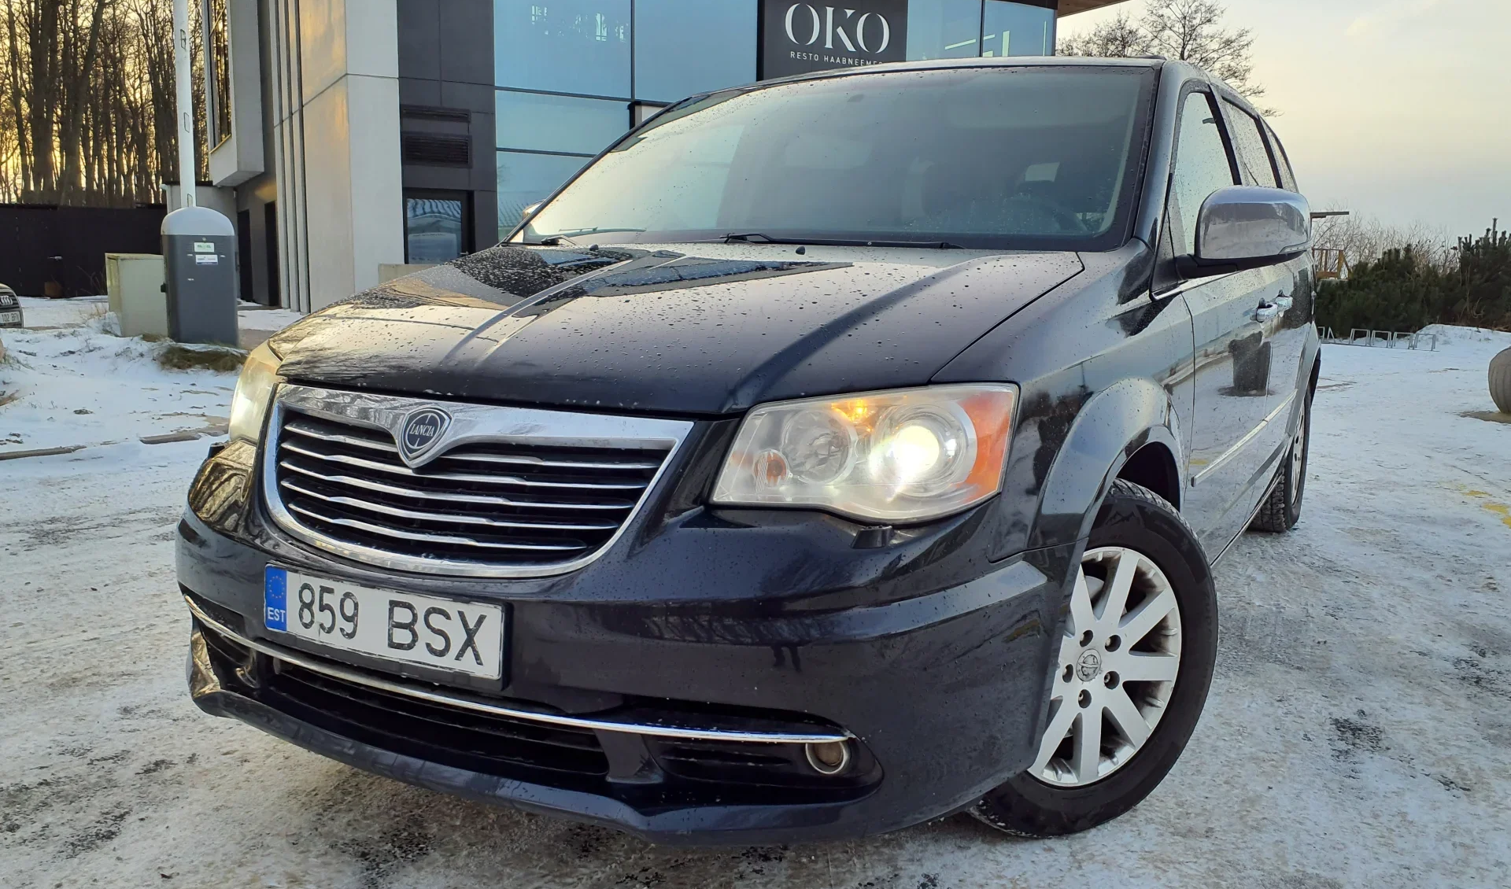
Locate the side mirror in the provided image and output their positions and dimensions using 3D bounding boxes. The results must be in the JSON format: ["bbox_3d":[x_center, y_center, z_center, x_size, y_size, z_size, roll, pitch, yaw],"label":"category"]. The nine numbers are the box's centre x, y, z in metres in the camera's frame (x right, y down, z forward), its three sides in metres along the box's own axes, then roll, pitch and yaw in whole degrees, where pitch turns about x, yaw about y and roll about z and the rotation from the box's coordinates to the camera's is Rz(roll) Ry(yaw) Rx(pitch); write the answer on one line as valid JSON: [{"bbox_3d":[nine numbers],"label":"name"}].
[{"bbox_3d":[1.120,-0.483,2.661,0.225,0.175,0.150,5,10,30],"label":"side mirror"}]

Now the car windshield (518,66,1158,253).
[{"bbox_3d":[0.210,-0.731,3.078,1.640,0.168,1.083,5,44,30],"label":"car windshield"}]

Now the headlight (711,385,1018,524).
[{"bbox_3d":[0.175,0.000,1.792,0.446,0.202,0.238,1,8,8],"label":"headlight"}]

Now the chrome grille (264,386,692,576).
[{"bbox_3d":[-0.530,0.063,1.931,0.950,0.265,0.190,5,10,30],"label":"chrome grille"}]

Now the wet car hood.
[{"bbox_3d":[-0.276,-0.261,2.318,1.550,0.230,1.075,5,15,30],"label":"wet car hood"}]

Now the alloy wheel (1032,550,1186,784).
[{"bbox_3d":[0.594,0.404,2.274,0.464,0.464,0.180,-5,10,-29],"label":"alloy wheel"}]

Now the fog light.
[{"bbox_3d":[0.112,0.443,1.694,0.070,0.063,0.050,5,10,30],"label":"fog light"}]

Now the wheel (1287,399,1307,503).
[{"bbox_3d":[2.164,0.023,4.903,0.180,0.464,0.464,5,10,30],"label":"wheel"}]

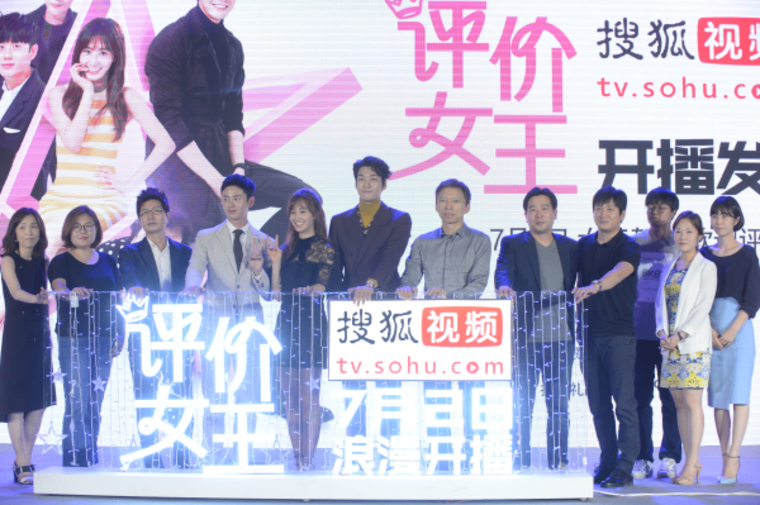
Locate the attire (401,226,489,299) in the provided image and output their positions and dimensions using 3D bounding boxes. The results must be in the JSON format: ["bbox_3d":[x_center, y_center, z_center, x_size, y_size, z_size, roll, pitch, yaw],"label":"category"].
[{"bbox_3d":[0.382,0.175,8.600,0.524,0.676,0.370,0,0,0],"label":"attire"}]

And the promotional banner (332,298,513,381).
[{"bbox_3d":[0.226,0.489,8.250,1.023,0.453,0.030,0,0,0],"label":"promotional banner"}]

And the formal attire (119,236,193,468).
[{"bbox_3d":[-1.308,0.597,8.600,0.431,1.381,0.370,0,0,-7],"label":"formal attire"}]

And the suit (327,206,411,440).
[{"bbox_3d":[-0.061,0.489,8.600,0.478,1.561,0.380,0,0,7],"label":"suit"}]

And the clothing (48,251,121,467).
[{"bbox_3d":[-1.722,0.638,8.600,0.419,1.299,0.360,0,0,-6],"label":"clothing"}]

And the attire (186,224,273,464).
[{"bbox_3d":[-0.883,0.551,8.600,0.489,1.474,0.380,0,0,-5],"label":"attire"}]

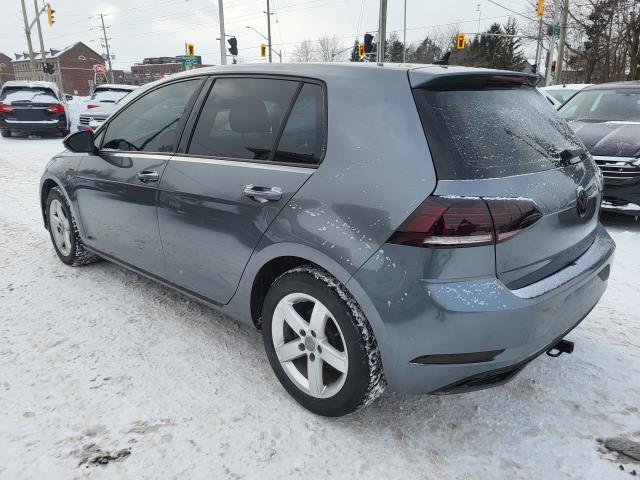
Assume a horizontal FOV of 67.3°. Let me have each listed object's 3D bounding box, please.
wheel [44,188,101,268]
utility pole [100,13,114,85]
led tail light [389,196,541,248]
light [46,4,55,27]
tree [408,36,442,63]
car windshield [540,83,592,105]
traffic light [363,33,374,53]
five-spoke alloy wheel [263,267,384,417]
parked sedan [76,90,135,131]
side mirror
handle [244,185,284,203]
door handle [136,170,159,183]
[{"bbox_3d":[-1.915,-0.108,3.737,0.632,0.632,0.215,14,22,41],"label":"wheel"},{"bbox_3d":[-28.730,-23.744,65.269,0.400,12.600,0.400,-1,16,0],"label":"utility pole"},{"bbox_3d":[0.491,-0.080,1.569,0.350,0.200,0.440,15,22,41],"label":"led tail light"},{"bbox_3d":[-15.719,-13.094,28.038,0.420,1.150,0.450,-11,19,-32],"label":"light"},{"bbox_3d":[15.145,-24.127,69.473,5.800,9.800,5.800,-1,16,0],"label":"tree"},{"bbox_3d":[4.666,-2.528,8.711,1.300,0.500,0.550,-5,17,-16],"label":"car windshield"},{"bbox_3d":[1.889,-7.558,18.536,0.360,0.700,0.360,-14,21,-38],"label":"traffic light"},{"bbox_3d":[0.015,0.406,2.002,0.625,0.625,0.210,15,22,41],"label":"five-spoke alloy wheel"},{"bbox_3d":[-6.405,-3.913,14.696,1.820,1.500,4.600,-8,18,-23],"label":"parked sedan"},{"bbox_3d":[-1.449,-0.588,2.882,0.130,0.140,0.200,14,22,41],"label":"side mirror"},{"bbox_3d":[-0.223,-0.183,1.900,0.225,0.050,0.055,15,22,41],"label":"handle"},{"bbox_3d":[-0.893,-0.331,2.495,0.220,0.050,0.055,14,22,41],"label":"door handle"}]

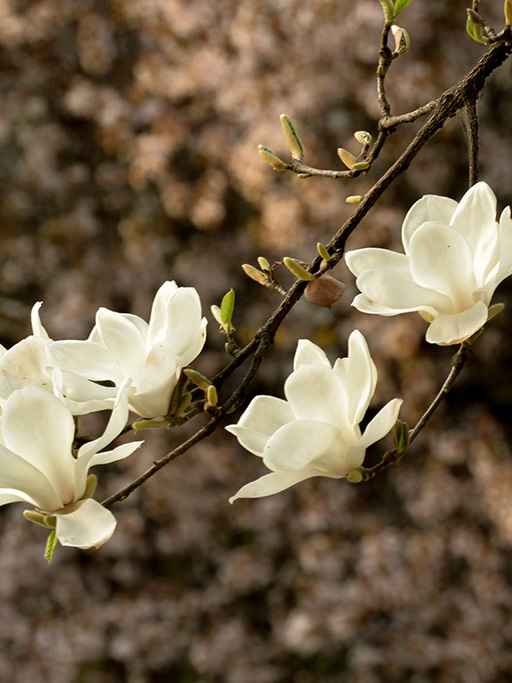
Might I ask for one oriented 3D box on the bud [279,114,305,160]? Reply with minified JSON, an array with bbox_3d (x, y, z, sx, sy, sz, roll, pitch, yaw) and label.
[{"bbox_3d":[0.022,-0.128,5.300,0.009,0.029,0.009,-19,0,0],"label":"bud"}]

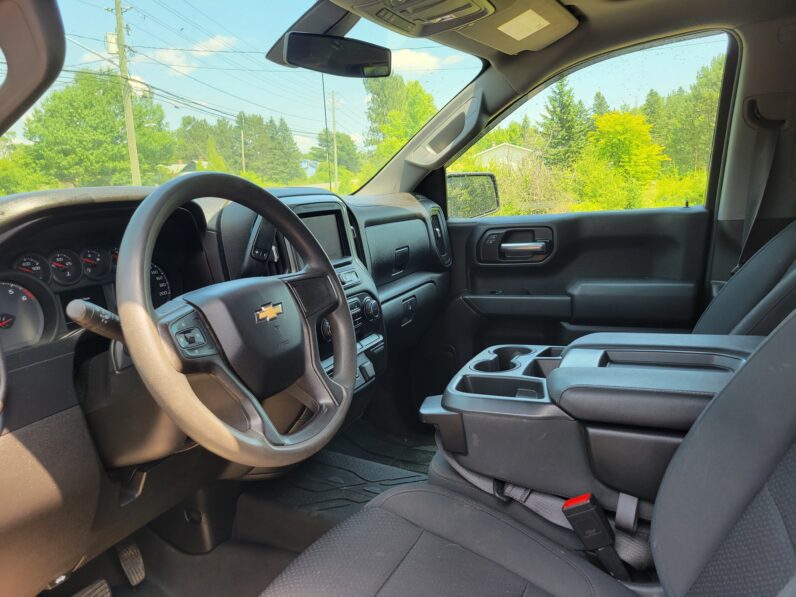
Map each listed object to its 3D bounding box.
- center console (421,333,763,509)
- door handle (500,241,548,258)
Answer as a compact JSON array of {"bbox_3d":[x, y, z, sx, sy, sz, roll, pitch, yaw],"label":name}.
[{"bbox_3d":[0.368,0.195,0.991,0.590,0.205,0.330,0,12,25],"label":"center console"},{"bbox_3d":[0.385,-0.148,1.822,0.138,0.048,0.040,0,12,25],"label":"door handle"}]

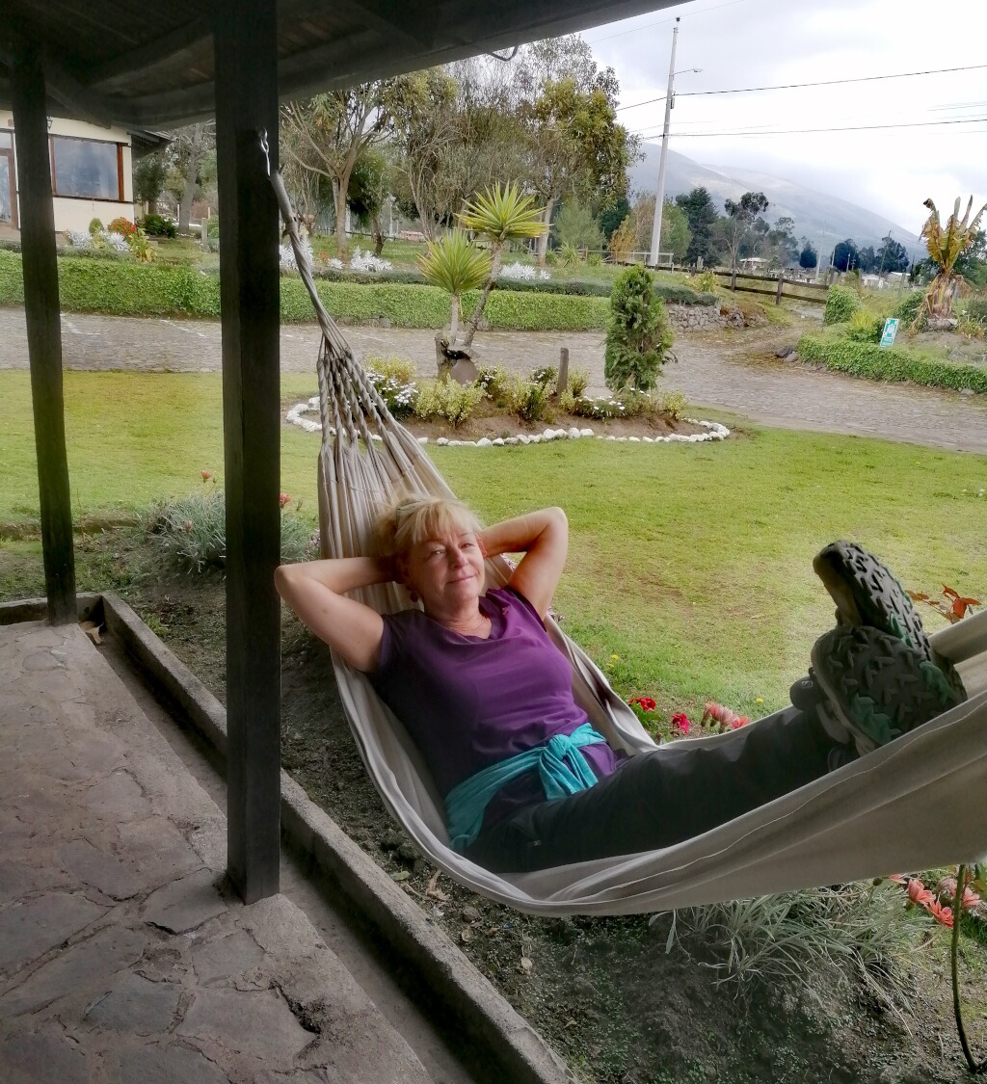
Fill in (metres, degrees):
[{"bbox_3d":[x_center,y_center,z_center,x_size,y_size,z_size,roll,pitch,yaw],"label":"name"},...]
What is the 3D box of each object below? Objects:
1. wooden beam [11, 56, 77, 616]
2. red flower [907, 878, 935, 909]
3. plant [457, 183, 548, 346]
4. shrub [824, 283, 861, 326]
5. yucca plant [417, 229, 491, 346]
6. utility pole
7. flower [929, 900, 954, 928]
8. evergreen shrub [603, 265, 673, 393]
[{"bbox_3d":[-2.136,-0.904,4.897,0.117,2.697,0.117,-9,19,-38],"label":"wooden beam"},{"bbox_3d":[1.167,0.958,2.800,0.076,0.070,0.076,10,16,25],"label":"red flower"},{"bbox_3d":[0.103,-3.093,11.504,1.025,1.766,1.025,3,14,0],"label":"plant"},{"bbox_3d":[7.142,-4.857,21.000,0.757,0.836,0.800,7,15,17],"label":"shrub"},{"bbox_3d":[-0.444,-2.842,11.502,0.829,1.274,0.829,2,14,-3],"label":"yucca plant"},{"bbox_3d":[6.833,-15.807,41.032,0.300,9.435,0.300,5,15,8],"label":"utility pole"},{"bbox_3d":[1.201,0.997,2.750,0.069,0.060,0.069,10,16,26],"label":"flower"},{"bbox_3d":[1.646,-2.373,11.703,0.797,1.513,0.797,5,15,7],"label":"evergreen shrub"}]

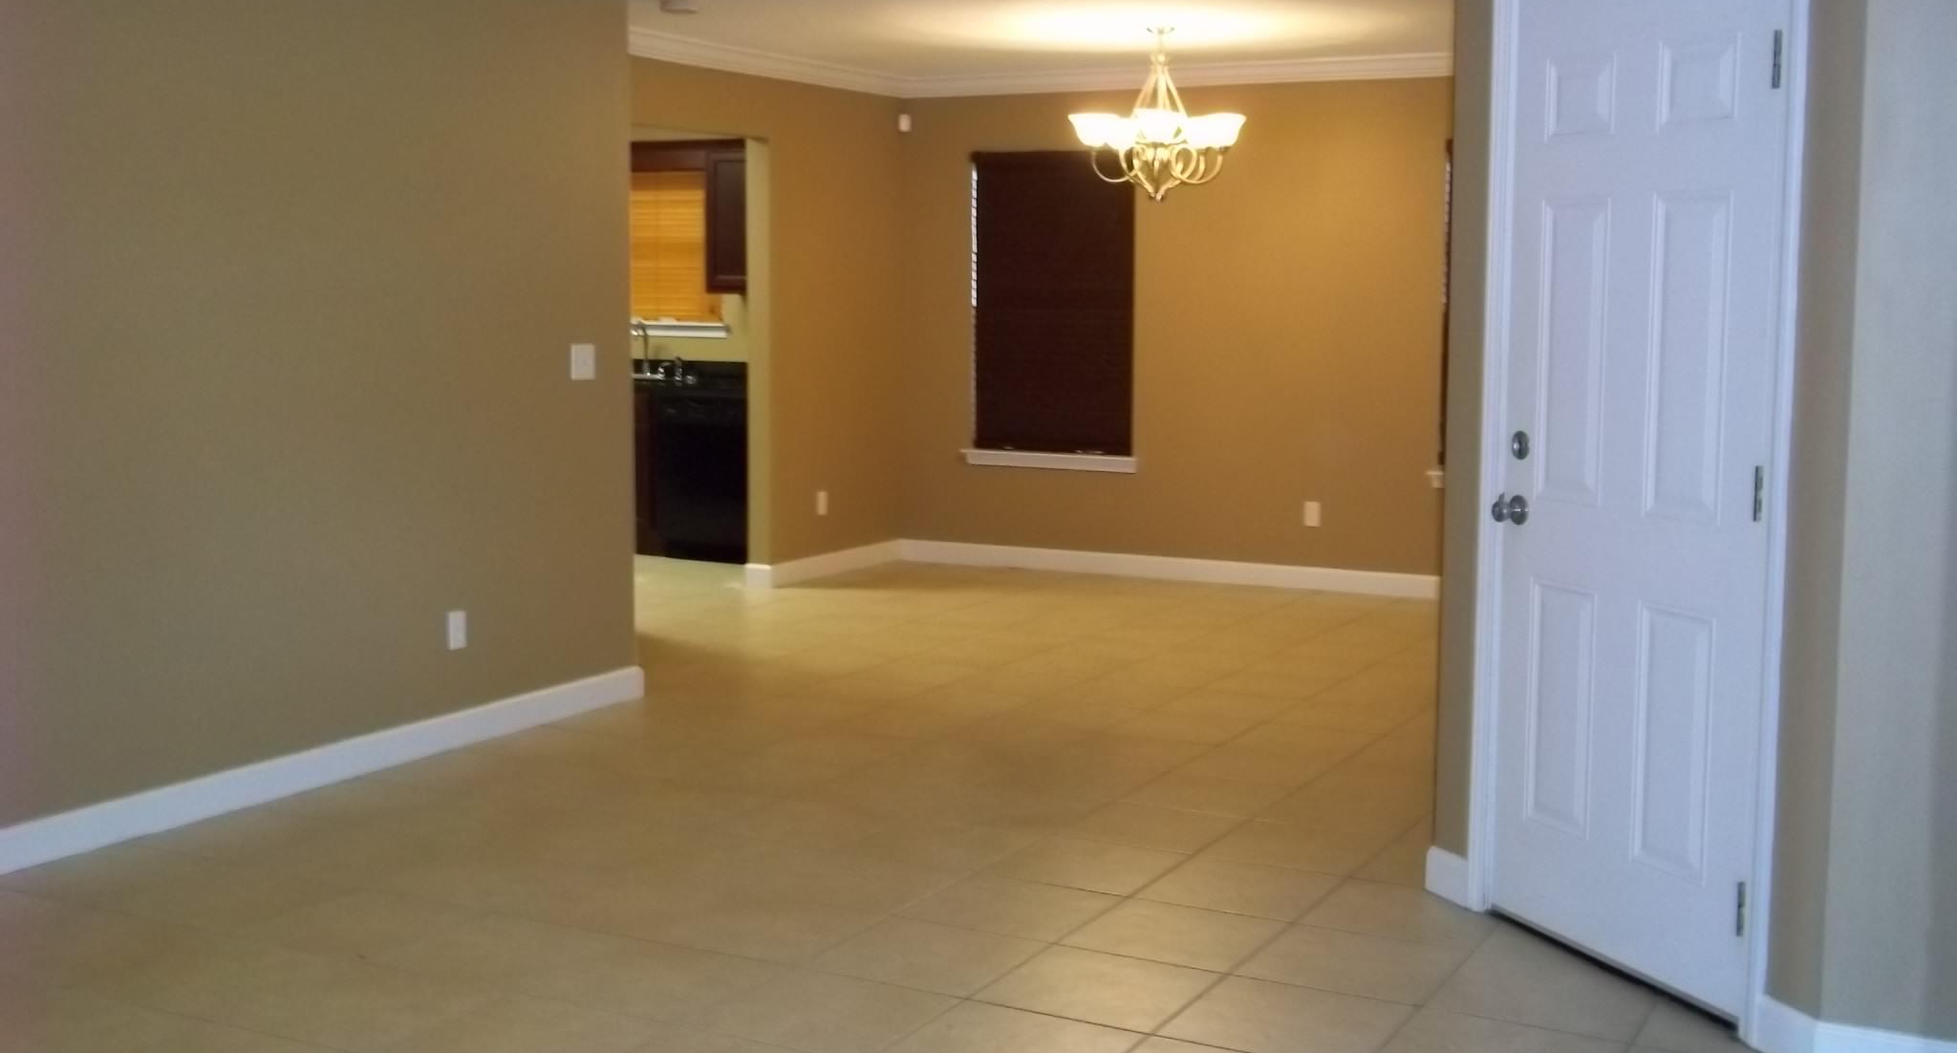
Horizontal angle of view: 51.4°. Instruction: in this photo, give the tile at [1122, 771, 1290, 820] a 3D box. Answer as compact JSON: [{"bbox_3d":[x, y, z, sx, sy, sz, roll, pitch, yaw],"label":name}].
[{"bbox_3d":[0.648,0.766,5.767,0.400,0.010,0.400,4,7,28],"label":"tile"}]

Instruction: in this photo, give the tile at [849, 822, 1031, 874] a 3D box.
[{"bbox_3d":[-0.088,0.818,5.245,0.400,0.010,0.400,4,7,28],"label":"tile"}]

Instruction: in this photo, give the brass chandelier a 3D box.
[{"bbox_3d":[0.742,-1.694,8.396,0.710,0.710,0.710,0,6,0],"label":"brass chandelier"}]

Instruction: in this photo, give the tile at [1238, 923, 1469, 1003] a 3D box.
[{"bbox_3d":[0.793,0.929,4.327,0.400,0.010,0.400,4,7,28],"label":"tile"}]

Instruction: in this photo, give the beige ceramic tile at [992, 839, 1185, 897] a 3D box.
[{"bbox_3d":[0.269,0.842,5.057,0.400,0.010,0.400,4,7,28],"label":"beige ceramic tile"}]

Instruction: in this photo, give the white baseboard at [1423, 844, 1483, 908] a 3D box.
[{"bbox_3d":[1.113,0.825,4.776,0.018,0.108,0.195,-2,7,-21],"label":"white baseboard"}]

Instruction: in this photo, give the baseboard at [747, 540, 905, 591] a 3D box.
[{"bbox_3d":[-0.733,0.176,10.232,0.140,0.107,1.222,4,7,28],"label":"baseboard"}]

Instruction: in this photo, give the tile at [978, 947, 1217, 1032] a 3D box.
[{"bbox_3d":[0.250,0.945,4.158,0.398,0.012,0.398,4,7,28],"label":"tile"}]

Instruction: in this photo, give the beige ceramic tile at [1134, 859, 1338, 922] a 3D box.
[{"bbox_3d":[0.630,0.867,4.864,0.398,0.012,0.398,4,7,28],"label":"beige ceramic tile"}]

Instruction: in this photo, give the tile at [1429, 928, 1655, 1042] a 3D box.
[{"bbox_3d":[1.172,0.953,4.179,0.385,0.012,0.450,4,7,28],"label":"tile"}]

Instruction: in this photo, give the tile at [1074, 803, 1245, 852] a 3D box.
[{"bbox_3d":[0.472,0.808,5.420,0.385,0.012,0.385,4,7,28],"label":"tile"}]

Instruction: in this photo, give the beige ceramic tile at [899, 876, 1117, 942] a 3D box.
[{"bbox_3d":[0.081,0.880,4.674,0.400,0.012,0.400,4,7,28],"label":"beige ceramic tile"}]

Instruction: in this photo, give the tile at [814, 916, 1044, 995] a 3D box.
[{"bbox_3d":[-0.107,0.918,4.322,0.400,0.012,0.400,4,7,28],"label":"tile"}]

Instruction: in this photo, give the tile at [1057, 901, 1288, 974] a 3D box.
[{"bbox_3d":[0.436,0.909,4.512,0.385,0.012,0.385,4,7,28],"label":"tile"}]

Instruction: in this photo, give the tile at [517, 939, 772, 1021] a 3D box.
[{"bbox_3d":[-0.656,0.933,4.181,0.400,0.010,0.400,4,7,28],"label":"tile"}]

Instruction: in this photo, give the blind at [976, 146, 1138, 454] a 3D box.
[{"bbox_3d":[0.385,-1.151,10.459,0.910,1.530,0.060,4,7,28],"label":"blind"}]

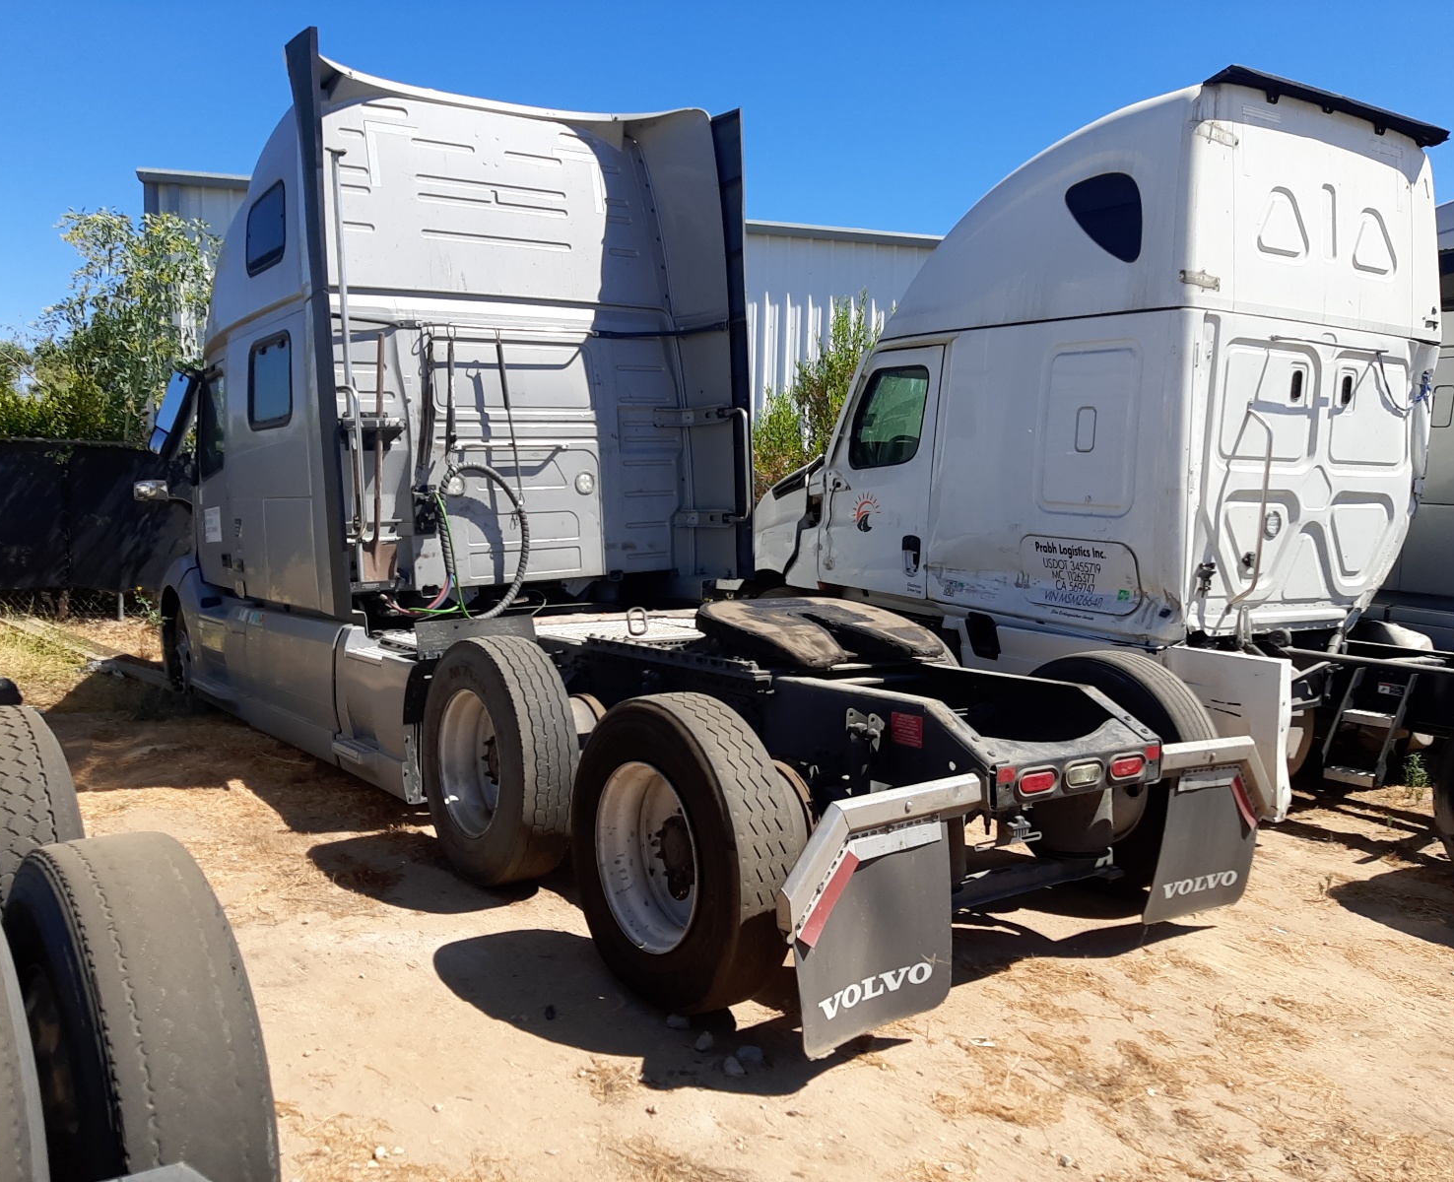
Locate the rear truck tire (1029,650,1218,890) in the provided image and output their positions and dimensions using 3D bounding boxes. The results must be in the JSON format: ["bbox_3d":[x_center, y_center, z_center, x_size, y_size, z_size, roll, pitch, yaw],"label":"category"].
[{"bbox_3d":[1.592,0.747,4.987,0.290,0.990,0.990,-2,6,-36],"label":"rear truck tire"}]

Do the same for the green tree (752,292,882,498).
[{"bbox_3d":[1.200,-1.639,14.218,2.300,4.000,1.900,2,5,0],"label":"green tree"}]

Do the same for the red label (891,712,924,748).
[{"bbox_3d":[0.580,0.450,3.815,0.004,0.099,0.140,-1,6,-36],"label":"red label"}]

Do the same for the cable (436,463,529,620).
[{"bbox_3d":[-1.362,-0.275,6.662,0.527,0.878,0.200,-2,6,-36],"label":"cable"}]

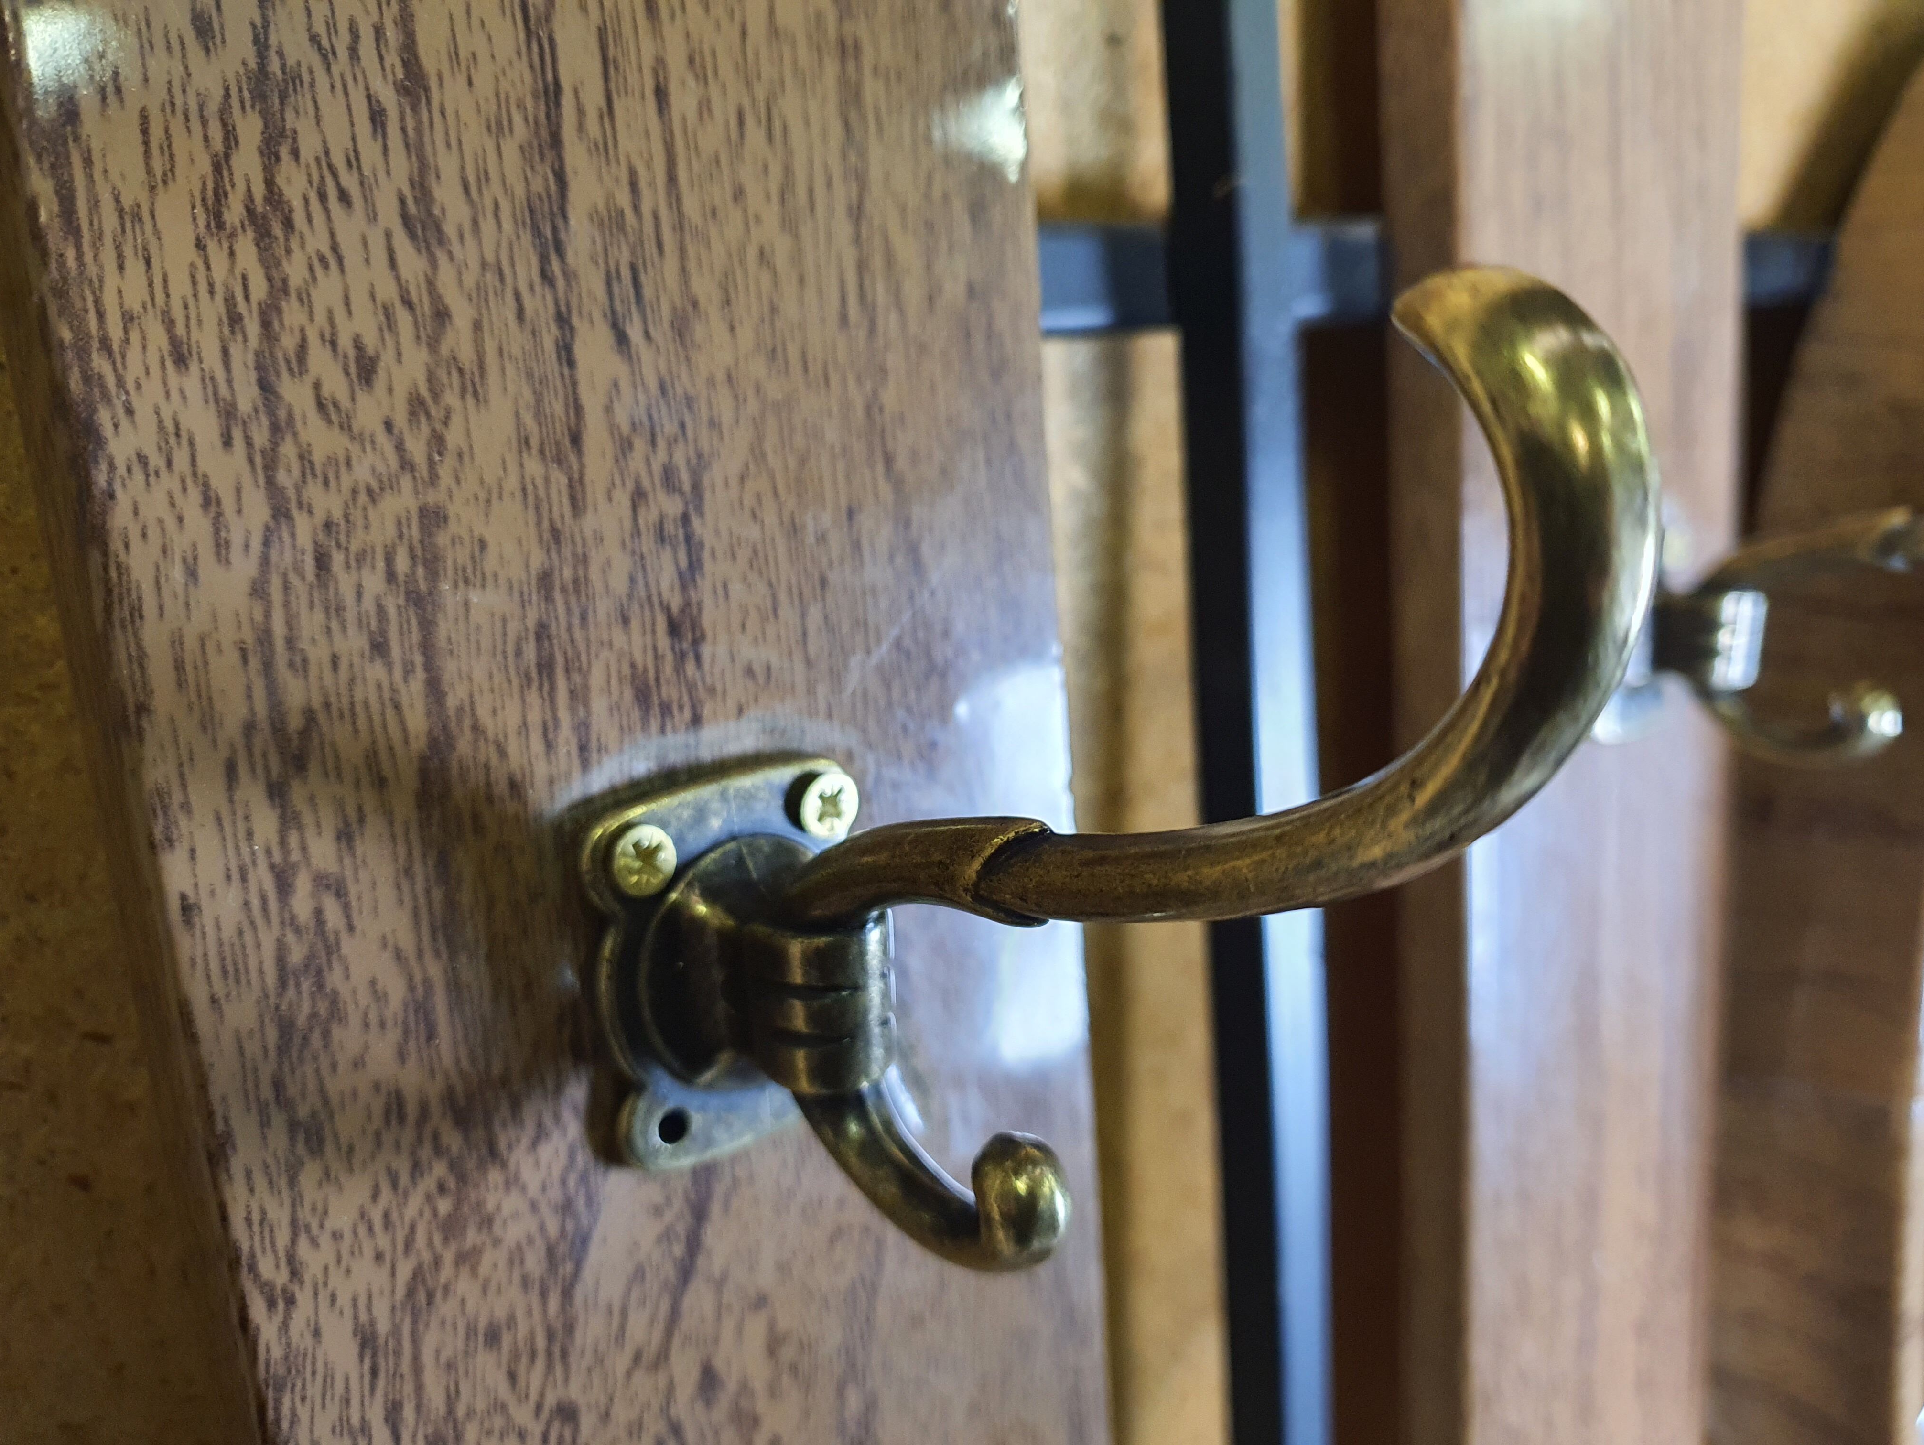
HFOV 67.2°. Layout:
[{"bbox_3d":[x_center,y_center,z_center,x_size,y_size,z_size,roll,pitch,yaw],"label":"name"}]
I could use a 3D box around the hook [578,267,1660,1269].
[{"bbox_3d":[0.005,0.011,0.122,0.035,0.084,0.101,-14,14,-40],"label":"hook"}]

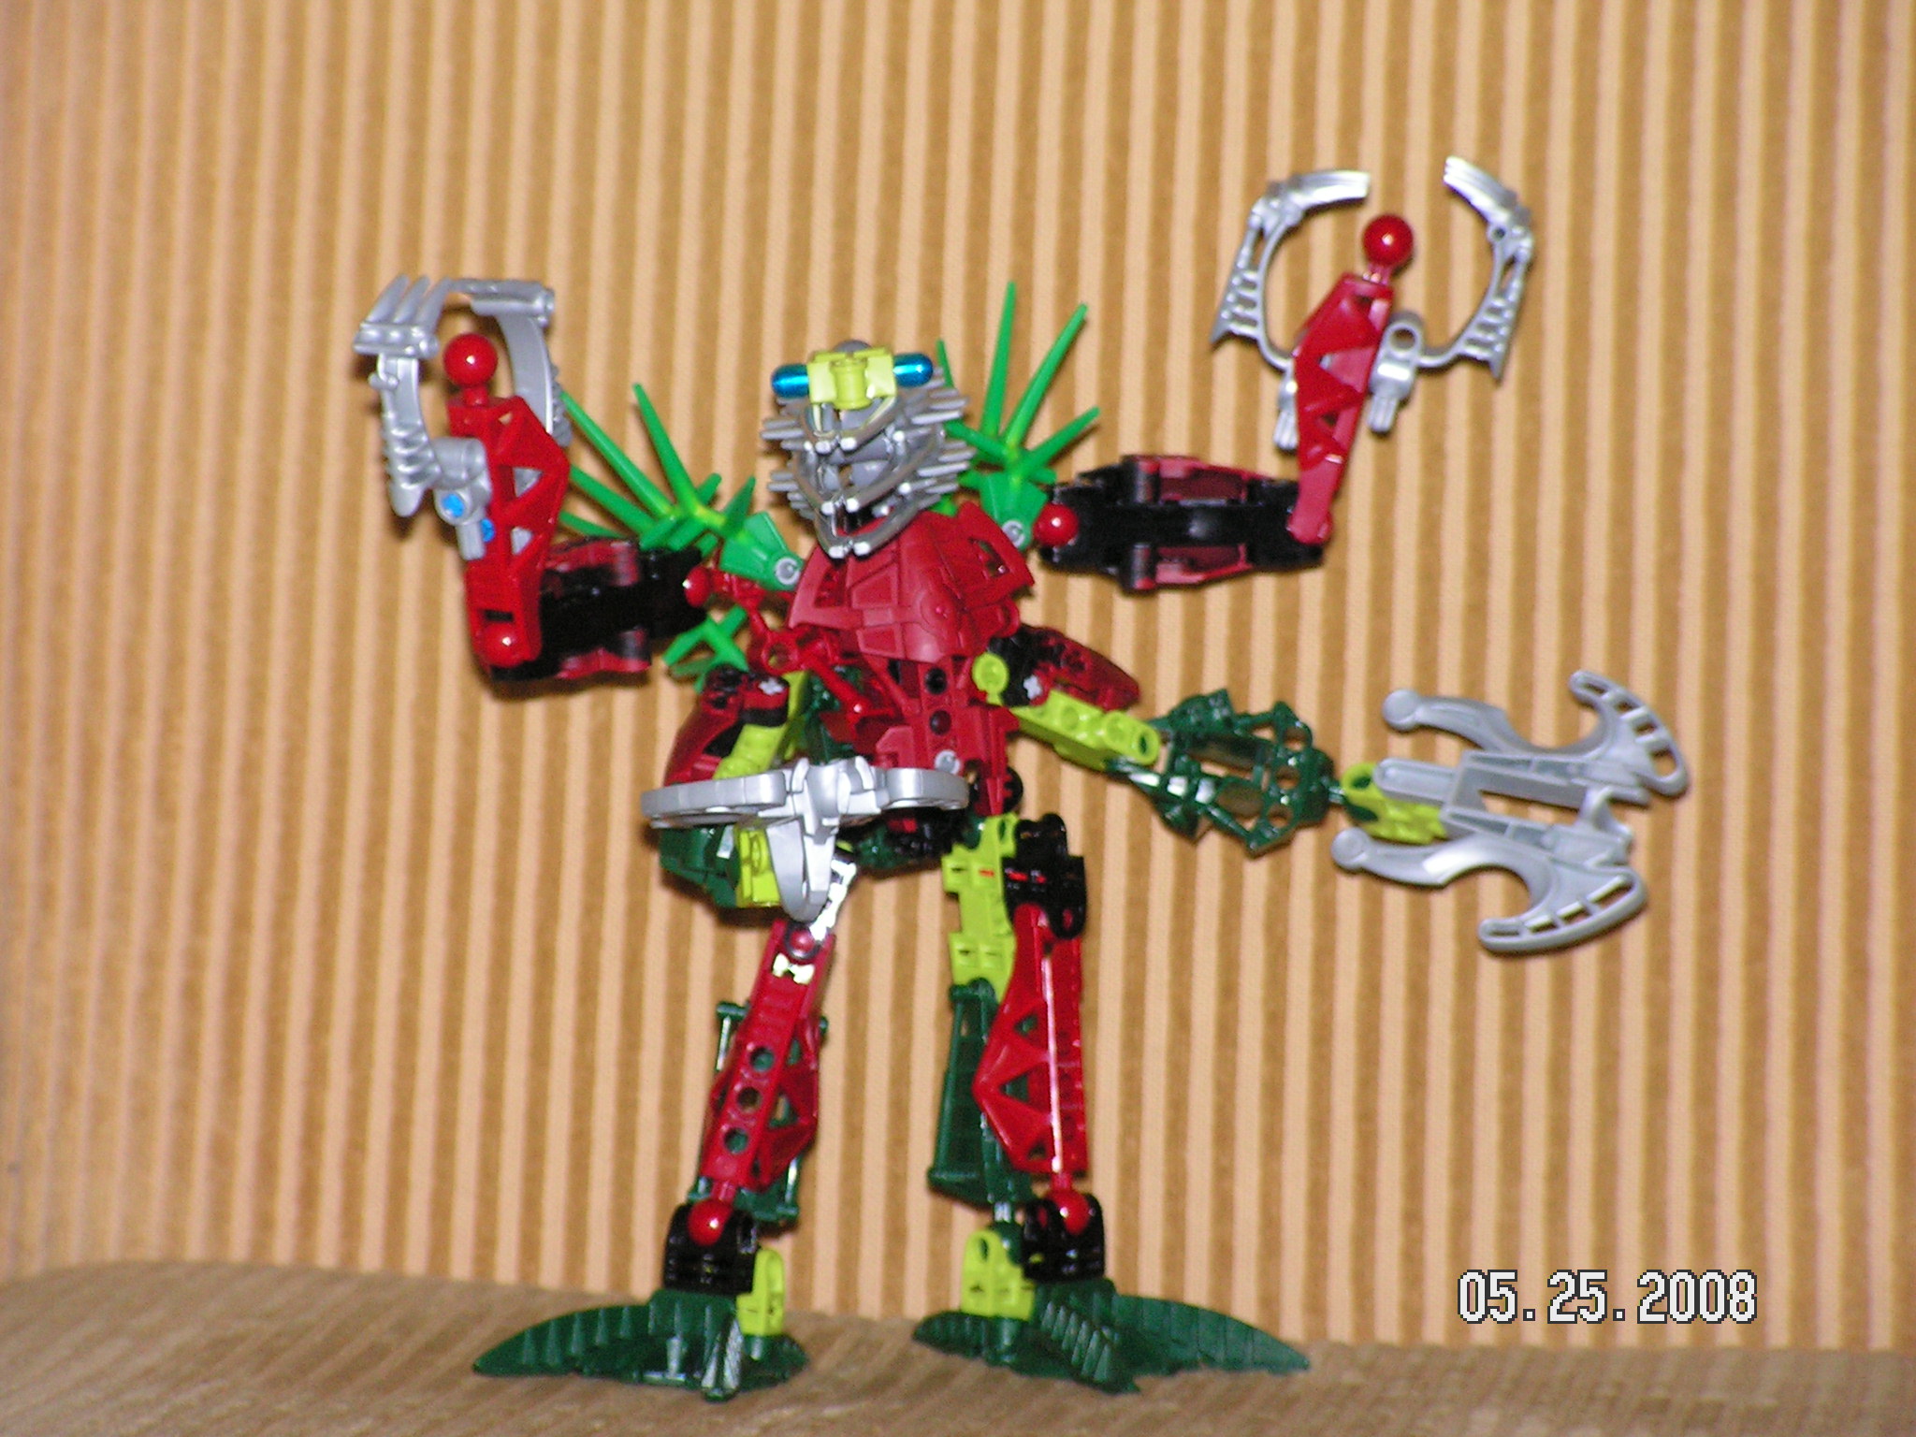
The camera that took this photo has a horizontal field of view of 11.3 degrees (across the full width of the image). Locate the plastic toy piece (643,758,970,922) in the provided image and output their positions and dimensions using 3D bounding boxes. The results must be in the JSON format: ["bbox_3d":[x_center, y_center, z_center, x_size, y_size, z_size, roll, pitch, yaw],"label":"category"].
[{"bbox_3d":[-0.030,0.023,1.845,0.062,0.028,0.066,3,-5,-11],"label":"plastic toy piece"}]

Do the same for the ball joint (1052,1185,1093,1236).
[{"bbox_3d":[0.022,0.099,1.941,0.010,0.010,0.010,2,10,0],"label":"ball joint"}]

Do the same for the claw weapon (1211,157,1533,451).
[{"bbox_3d":[0.081,-0.082,1.912,0.058,0.062,0.018,11,9,0],"label":"claw weapon"}]

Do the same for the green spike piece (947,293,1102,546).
[{"bbox_3d":[0.013,-0.060,1.930,0.032,0.052,0.030,0,6,-9],"label":"green spike piece"}]

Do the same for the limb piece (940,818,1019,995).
[{"bbox_3d":[0.004,0.037,1.862,0.016,0.037,0.017,2,9,0],"label":"limb piece"}]

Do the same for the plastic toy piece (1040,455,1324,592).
[{"bbox_3d":[0.044,-0.038,1.900,0.056,0.025,0.021,2,9,0],"label":"plastic toy piece"}]

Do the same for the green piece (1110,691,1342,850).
[{"bbox_3d":[0.052,0.011,1.907,0.046,0.032,0.022,9,-3,20],"label":"green piece"}]

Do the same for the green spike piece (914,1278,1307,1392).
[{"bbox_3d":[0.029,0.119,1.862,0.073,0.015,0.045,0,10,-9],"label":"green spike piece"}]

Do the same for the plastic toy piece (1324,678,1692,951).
[{"bbox_3d":[0.109,0.020,1.892,0.066,0.062,0.024,9,-27,20],"label":"plastic toy piece"}]

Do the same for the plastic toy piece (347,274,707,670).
[{"bbox_3d":[-0.082,-0.046,1.852,0.067,0.071,0.056,2,9,0],"label":"plastic toy piece"}]

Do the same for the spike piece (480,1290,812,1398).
[{"bbox_3d":[-0.060,0.124,1.940,0.063,0.018,0.052,-7,13,-40],"label":"spike piece"}]

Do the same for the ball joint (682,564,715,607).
[{"bbox_3d":[-0.052,-0.026,1.872,0.010,0.010,0.010,2,9,0],"label":"ball joint"}]

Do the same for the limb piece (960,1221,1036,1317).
[{"bbox_3d":[0.008,0.111,1.945,0.011,0.019,0.015,-2,11,-22],"label":"limb piece"}]

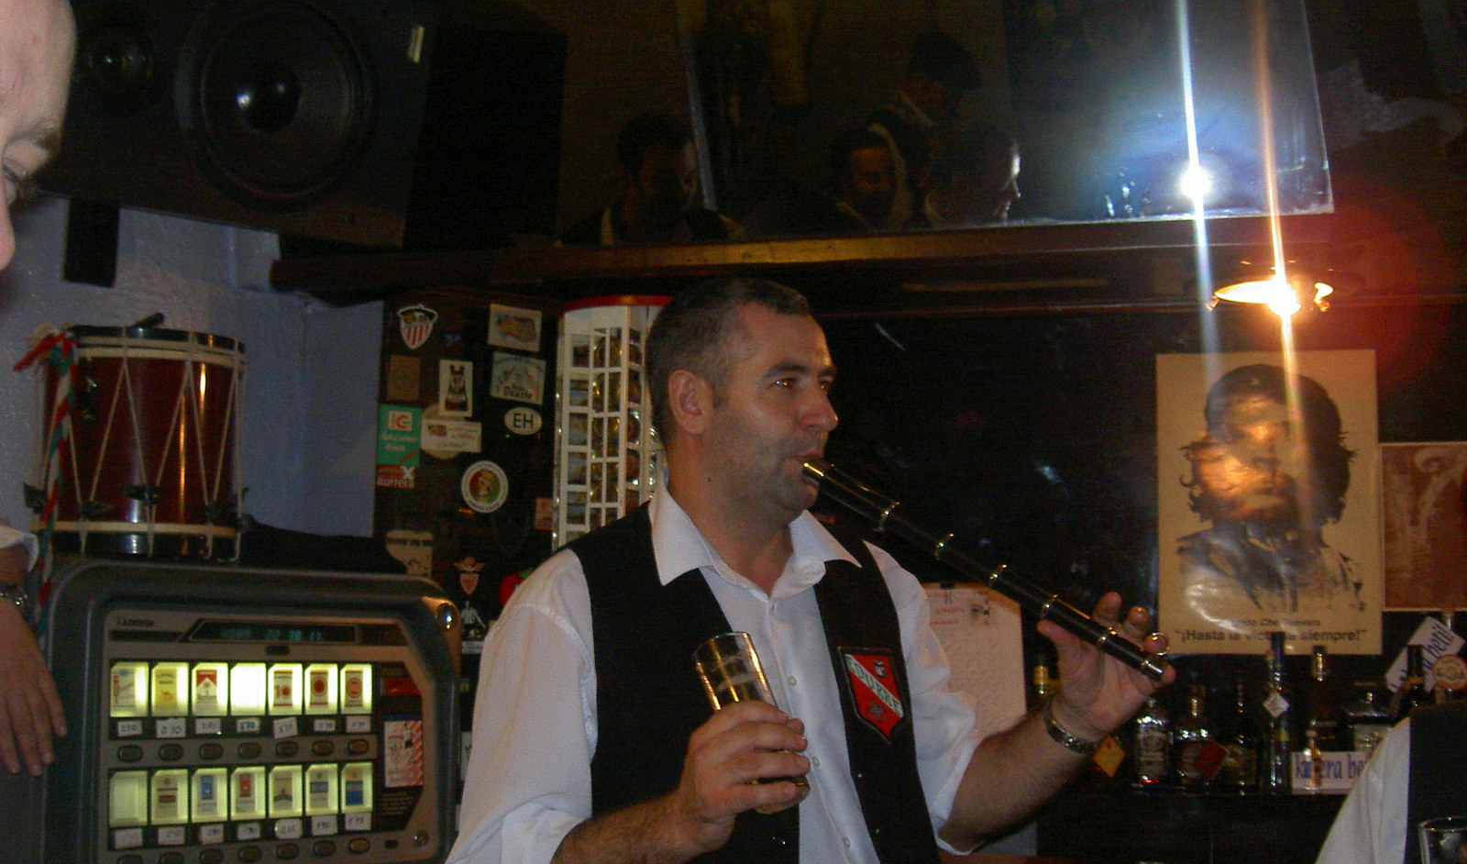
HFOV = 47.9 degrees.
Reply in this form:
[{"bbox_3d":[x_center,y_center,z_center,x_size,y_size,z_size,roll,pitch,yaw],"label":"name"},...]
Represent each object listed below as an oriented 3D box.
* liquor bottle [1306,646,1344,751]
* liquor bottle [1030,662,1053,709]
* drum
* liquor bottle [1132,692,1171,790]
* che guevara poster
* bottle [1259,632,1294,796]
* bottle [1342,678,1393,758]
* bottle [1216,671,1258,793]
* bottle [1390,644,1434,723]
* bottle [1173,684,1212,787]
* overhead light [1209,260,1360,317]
[{"bbox_3d":[1.197,0.579,3.369,0.075,0.286,0.075,-1,-5,13],"label":"liquor bottle"},{"bbox_3d":[0.651,0.608,3.498,0.078,0.275,0.078,-1,-5,13],"label":"liquor bottle"},{"bbox_3d":[-0.997,0.023,2.770,0.338,0.365,0.338,-1,-5,13],"label":"drum"},{"bbox_3d":[0.863,0.618,3.415,0.076,0.229,0.076,-1,-5,13],"label":"liquor bottle"},{"bbox_3d":[1.147,0.152,3.545,0.454,0.647,0.010,-1,-5,13],"label":"che guevara poster"},{"bbox_3d":[1.106,0.571,3.361,0.061,0.322,0.061,-1,-5,13],"label":"bottle"},{"bbox_3d":[1.284,0.611,3.345,0.097,0.212,0.085,-1,-5,13],"label":"bottle"},{"bbox_3d":[1.031,0.612,3.375,0.077,0.237,0.077,-1,-5,13],"label":"bottle"},{"bbox_3d":[1.372,0.572,3.328,0.079,0.292,0.079,-1,-5,13],"label":"bottle"},{"bbox_3d":[0.943,0.624,3.395,0.080,0.213,0.080,-1,-5,13],"label":"bottle"},{"bbox_3d":[1.022,-0.268,3.080,0.255,0.075,0.255,-1,-5,13],"label":"overhead light"}]

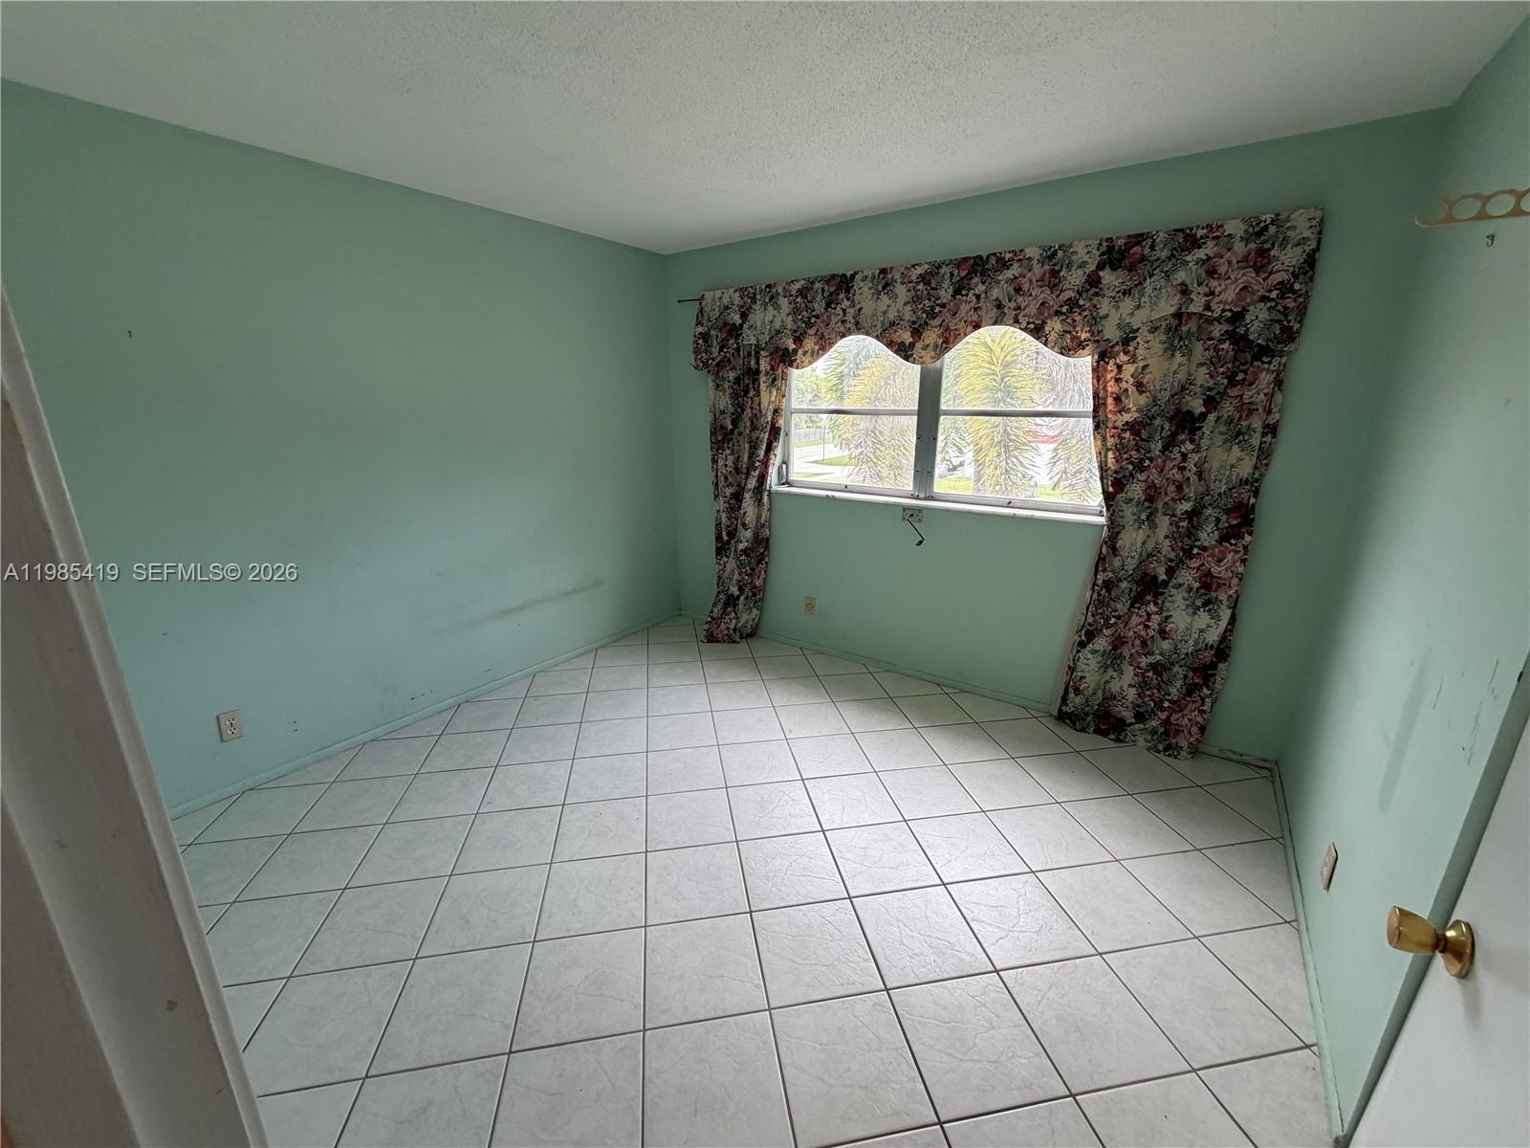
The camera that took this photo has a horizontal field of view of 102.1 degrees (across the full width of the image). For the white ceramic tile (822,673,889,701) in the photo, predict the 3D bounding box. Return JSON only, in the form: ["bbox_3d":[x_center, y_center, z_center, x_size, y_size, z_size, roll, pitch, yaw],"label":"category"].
[{"bbox_3d":[0.501,0.637,3.490,0.321,0.010,0.321,-3,16,-10],"label":"white ceramic tile"}]

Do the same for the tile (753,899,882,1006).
[{"bbox_3d":[0.146,1.114,1.834,0.324,0.010,0.324,-3,16,-10],"label":"tile"}]

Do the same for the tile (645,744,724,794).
[{"bbox_3d":[-0.350,0.859,2.704,0.321,0.010,0.321,-3,16,-10],"label":"tile"}]

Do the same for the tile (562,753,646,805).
[{"bbox_3d":[-0.659,0.861,2.606,0.318,0.010,0.318,-3,16,-10],"label":"tile"}]

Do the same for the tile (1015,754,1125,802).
[{"bbox_3d":[1.300,0.860,2.629,0.315,0.010,0.315,-3,16,-10],"label":"tile"}]

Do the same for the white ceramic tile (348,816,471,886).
[{"bbox_3d":[-1.236,0.979,2.194,0.315,0.010,0.315,-3,16,-10],"label":"white ceramic tile"}]

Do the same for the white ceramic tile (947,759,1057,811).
[{"bbox_3d":[0.983,0.875,2.575,0.315,0.010,0.315,-3,16,-10],"label":"white ceramic tile"}]

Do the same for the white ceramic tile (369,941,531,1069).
[{"bbox_3d":[-0.807,1.138,1.637,0.318,0.010,0.318,-3,16,-10],"label":"white ceramic tile"}]

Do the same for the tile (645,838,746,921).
[{"bbox_3d":[-0.234,1.040,2.089,0.324,0.010,0.324,-3,16,-10],"label":"tile"}]

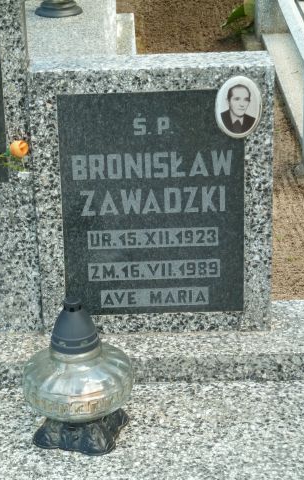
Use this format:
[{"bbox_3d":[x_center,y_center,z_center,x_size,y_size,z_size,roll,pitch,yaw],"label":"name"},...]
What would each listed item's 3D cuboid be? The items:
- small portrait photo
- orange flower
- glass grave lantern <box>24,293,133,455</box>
[{"bbox_3d":[0.162,-0.249,2.501,0.088,0.121,0.012,-2,19,-1],"label":"small portrait photo"},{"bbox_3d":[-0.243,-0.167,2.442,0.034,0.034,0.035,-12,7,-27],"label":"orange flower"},{"bbox_3d":[-0.129,0.224,2.332,0.192,0.250,0.192,-1,19,0],"label":"glass grave lantern"}]

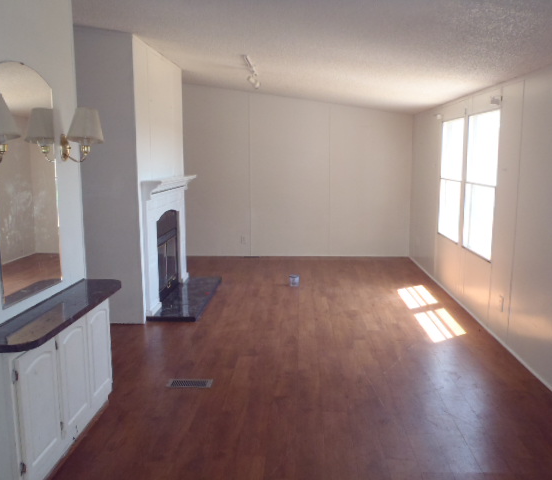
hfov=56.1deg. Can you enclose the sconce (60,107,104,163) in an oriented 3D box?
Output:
[{"bbox_3d":[-1.172,-0.637,3.158,0.246,0.326,0.232,0,9,3],"label":"sconce"}]

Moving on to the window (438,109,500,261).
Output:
[{"bbox_3d":[1.946,-0.592,5.345,0.065,1.327,1.814,0,9,3],"label":"window"}]

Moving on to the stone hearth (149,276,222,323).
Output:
[{"bbox_3d":[-0.952,0.626,5.725,0.465,0.046,1.621,0,9,3],"label":"stone hearth"}]

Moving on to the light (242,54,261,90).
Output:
[{"bbox_3d":[-0.265,-1.697,5.310,0.155,0.186,1.162,0,9,3],"label":"light"}]

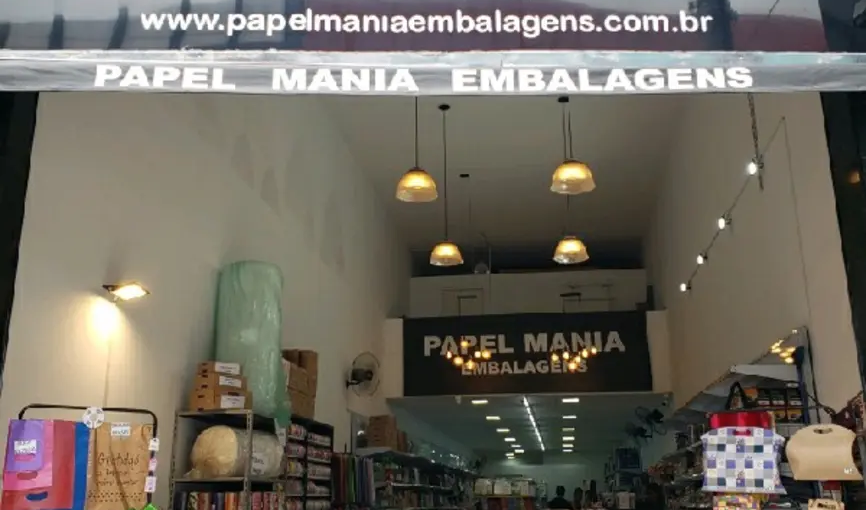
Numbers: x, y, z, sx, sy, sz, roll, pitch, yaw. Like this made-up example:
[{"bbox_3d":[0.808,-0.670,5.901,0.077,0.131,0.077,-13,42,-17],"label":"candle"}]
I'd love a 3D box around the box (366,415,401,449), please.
[{"bbox_3d":[-0.804,2.772,13.459,0.330,0.500,0.500,-3,-16,8],"label":"box"}]

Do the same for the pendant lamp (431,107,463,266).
[{"bbox_3d":[0.172,-0.956,11.746,0.420,2.270,0.420,-3,-16,8],"label":"pendant lamp"}]

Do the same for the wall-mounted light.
[{"bbox_3d":[-1.972,0.246,5.605,0.194,0.116,0.213,-3,-16,8],"label":"wall-mounted light"}]

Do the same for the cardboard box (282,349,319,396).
[{"bbox_3d":[-1.491,1.270,9.365,0.400,0.500,0.550,-3,-16,8],"label":"cardboard box"}]

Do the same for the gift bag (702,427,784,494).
[{"bbox_3d":[1.421,0.939,3.969,0.358,0.310,0.097,-8,-18,24],"label":"gift bag"}]

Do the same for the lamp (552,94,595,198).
[{"bbox_3d":[1.339,-1.110,8.438,0.426,1.066,0.426,-3,-16,8],"label":"lamp"}]

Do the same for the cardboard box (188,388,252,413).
[{"bbox_3d":[-1.607,1.132,6.598,0.262,0.160,0.358,-11,-19,31],"label":"cardboard box"}]

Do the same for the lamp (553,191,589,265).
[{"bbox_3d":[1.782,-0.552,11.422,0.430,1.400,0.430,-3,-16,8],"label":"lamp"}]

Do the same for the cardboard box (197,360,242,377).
[{"bbox_3d":[-1.645,0.895,6.693,0.203,0.097,0.262,-11,-19,31],"label":"cardboard box"}]

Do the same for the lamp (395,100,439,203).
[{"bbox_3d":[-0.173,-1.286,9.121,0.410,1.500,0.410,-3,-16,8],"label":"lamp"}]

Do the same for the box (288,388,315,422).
[{"bbox_3d":[-1.513,1.610,9.169,0.380,0.280,0.620,-3,-16,8],"label":"box"}]

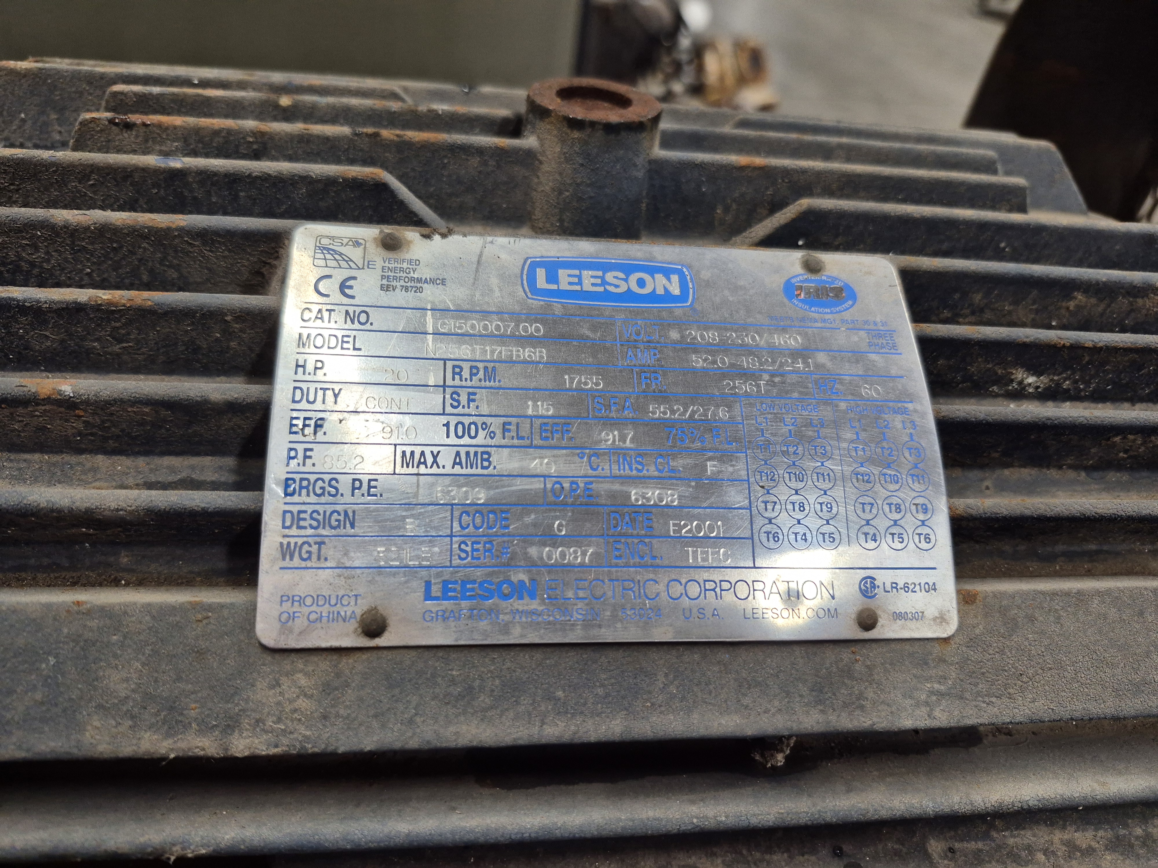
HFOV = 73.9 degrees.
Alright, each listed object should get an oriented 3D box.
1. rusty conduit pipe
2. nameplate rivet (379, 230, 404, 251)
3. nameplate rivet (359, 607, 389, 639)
[{"bbox_3d":[0.002,-0.068,0.194,0.032,0.032,0.032,2,40,-8],"label":"rusty conduit pipe"},{"bbox_3d":[-0.037,-0.039,0.154,0.004,0.002,0.004,1,57,-8],"label":"nameplate rivet"},{"bbox_3d":[-0.034,0.032,0.129,0.004,0.002,0.004,1,83,-8],"label":"nameplate rivet"}]

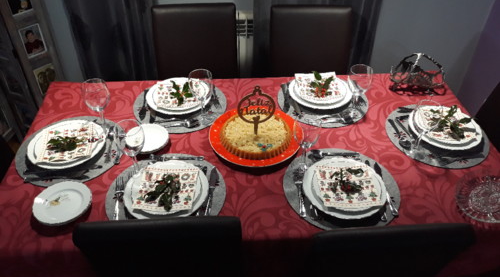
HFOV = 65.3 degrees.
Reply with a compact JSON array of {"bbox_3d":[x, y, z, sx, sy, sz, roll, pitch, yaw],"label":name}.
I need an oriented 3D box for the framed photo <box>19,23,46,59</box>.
[{"bbox_3d":[-1.094,-0.491,1.980,0.010,0.150,0.100,28,47,29],"label":"framed photo"}]

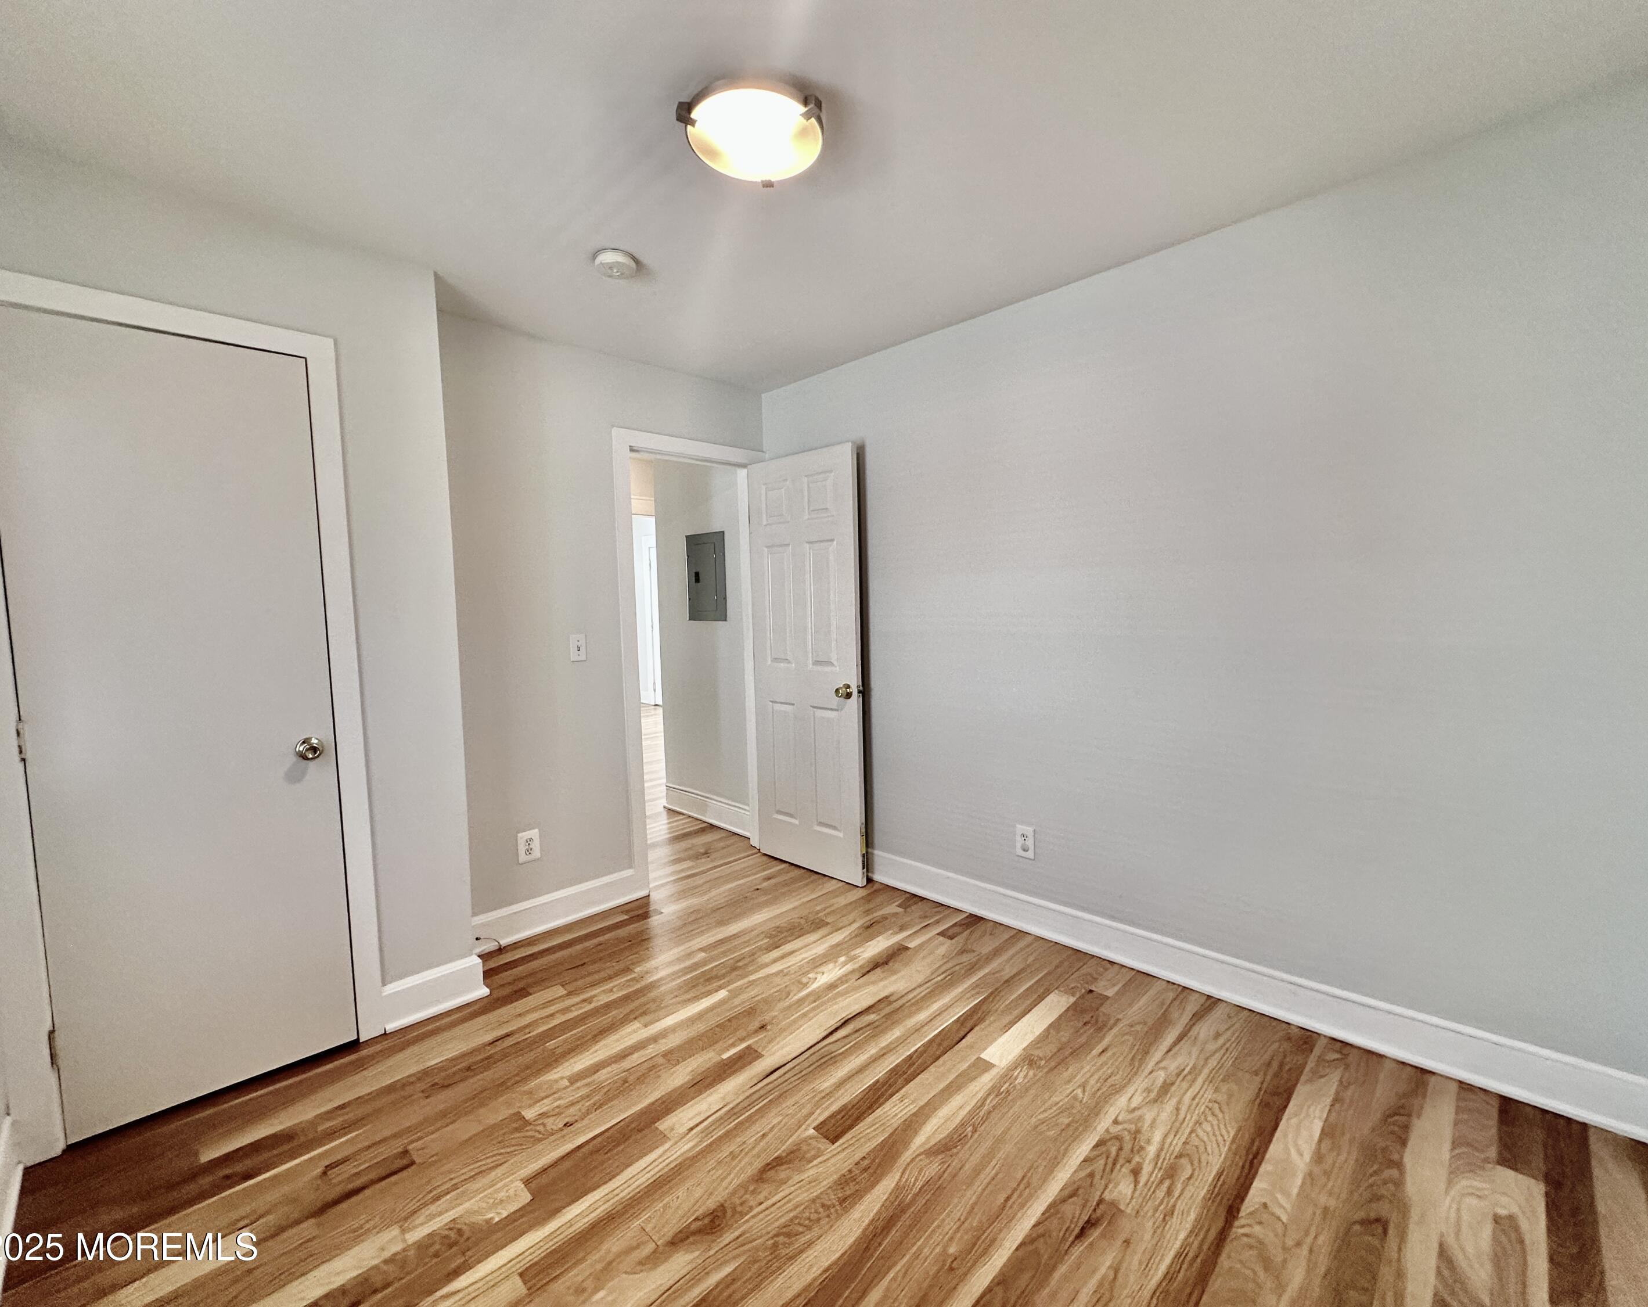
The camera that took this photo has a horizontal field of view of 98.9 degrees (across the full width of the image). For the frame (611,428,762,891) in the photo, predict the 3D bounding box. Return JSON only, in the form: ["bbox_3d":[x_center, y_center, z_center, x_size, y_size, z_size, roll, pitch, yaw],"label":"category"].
[{"bbox_3d":[-0.629,0.037,3.488,0.872,2.101,0.140,-5,5,-45],"label":"frame"}]

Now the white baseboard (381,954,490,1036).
[{"bbox_3d":[-1.280,1.118,2.333,0.305,0.139,0.033,-5,5,-45],"label":"white baseboard"}]

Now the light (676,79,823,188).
[{"bbox_3d":[-0.161,-1.194,1.659,0.350,0.072,0.350,-2,4,0],"label":"light"}]

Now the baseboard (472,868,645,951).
[{"bbox_3d":[-1.110,1.071,2.953,0.796,0.139,0.033,-5,5,-45],"label":"baseboard"}]

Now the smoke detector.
[{"bbox_3d":[-0.664,-1.237,2.248,0.134,0.038,0.134,-2,4,0],"label":"smoke detector"}]

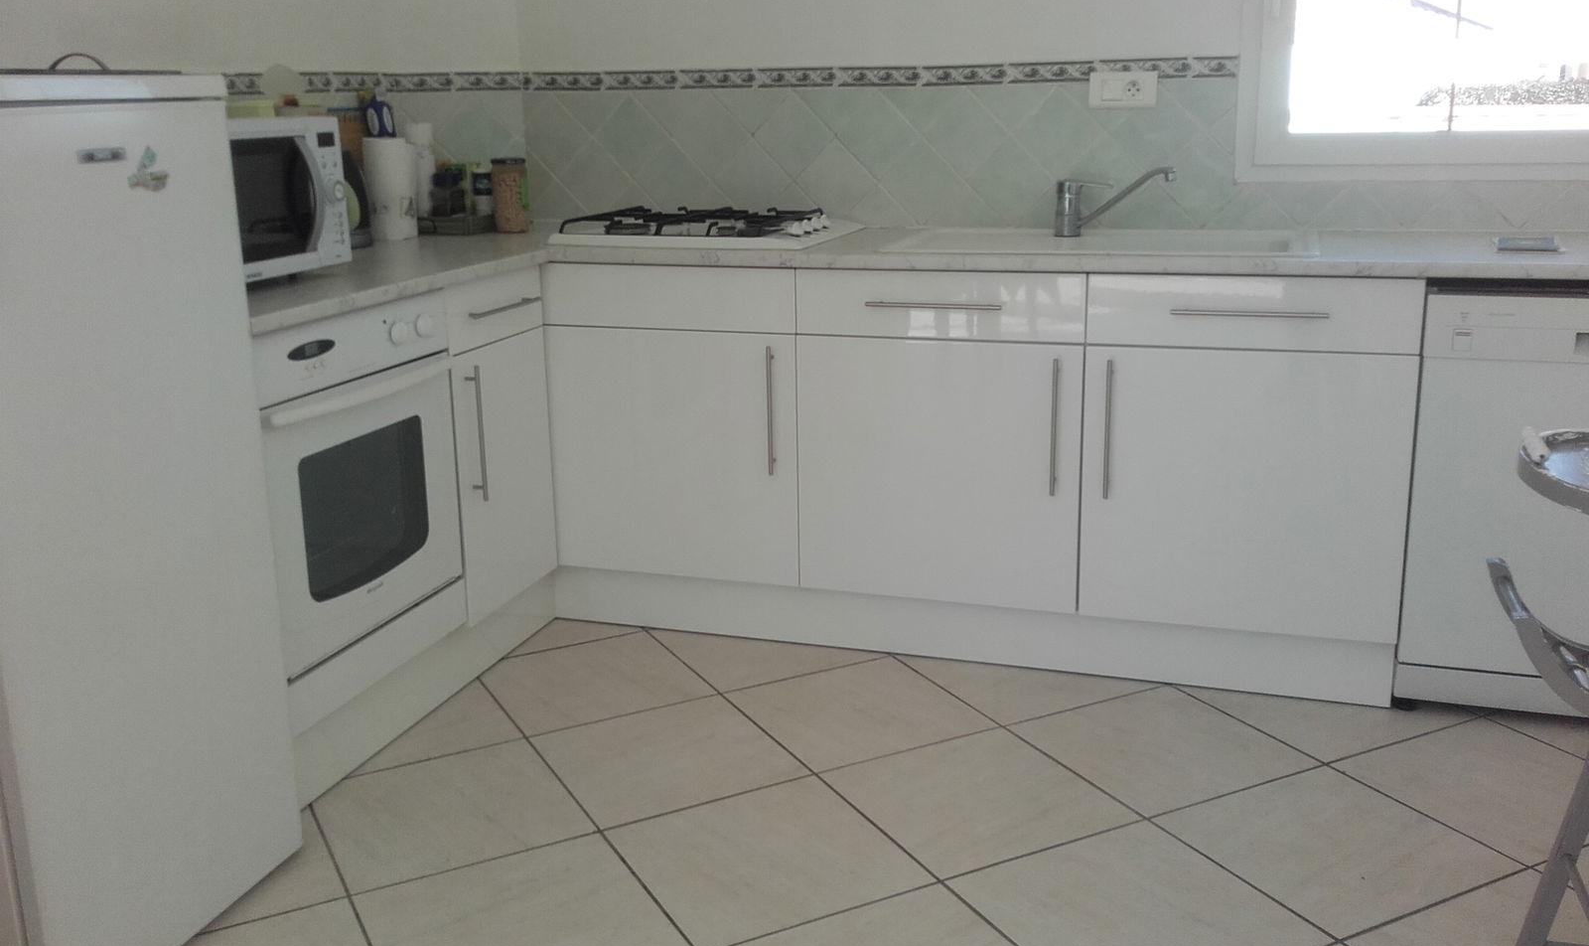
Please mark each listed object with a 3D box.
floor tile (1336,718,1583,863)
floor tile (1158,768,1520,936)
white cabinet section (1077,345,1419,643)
[{"bbox_3d":[1.244,0.550,2.326,0.402,0.010,0.402,-9,17,-26],"label":"floor tile"},{"bbox_3d":[0.875,0.604,2.151,0.402,0.010,0.402,-9,17,-26],"label":"floor tile"},{"bbox_3d":[0.941,-0.022,2.811,0.602,0.561,0.500,4,15,18],"label":"white cabinet section"}]

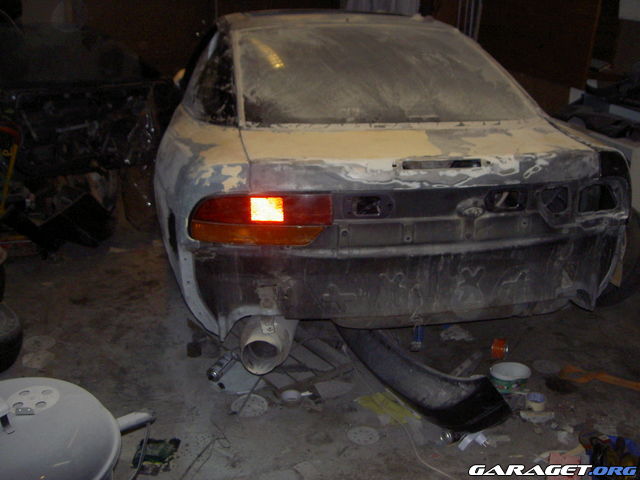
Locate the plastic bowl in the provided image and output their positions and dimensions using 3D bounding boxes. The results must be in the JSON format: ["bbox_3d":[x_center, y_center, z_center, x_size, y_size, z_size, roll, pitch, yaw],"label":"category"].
[{"bbox_3d":[0.749,0.548,2.867,0.165,0.065,0.165,1,21,0],"label":"plastic bowl"}]

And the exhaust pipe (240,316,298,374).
[{"bbox_3d":[-0.177,0.342,2.589,0.180,0.180,0.340,3,21,4],"label":"exhaust pipe"}]

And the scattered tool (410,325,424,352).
[{"bbox_3d":[0.436,0.428,3.181,0.050,0.045,0.240,5,22,9],"label":"scattered tool"}]

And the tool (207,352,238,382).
[{"bbox_3d":[-0.384,0.512,2.909,0.060,0.055,0.220,8,23,18],"label":"tool"}]

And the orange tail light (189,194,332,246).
[{"bbox_3d":[-0.195,-0.068,2.367,0.460,0.175,0.130,0,21,-4],"label":"orange tail light"}]

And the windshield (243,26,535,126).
[{"bbox_3d":[0.227,-0.728,3.100,1.170,0.070,0.830,-3,40,-11],"label":"windshield"}]

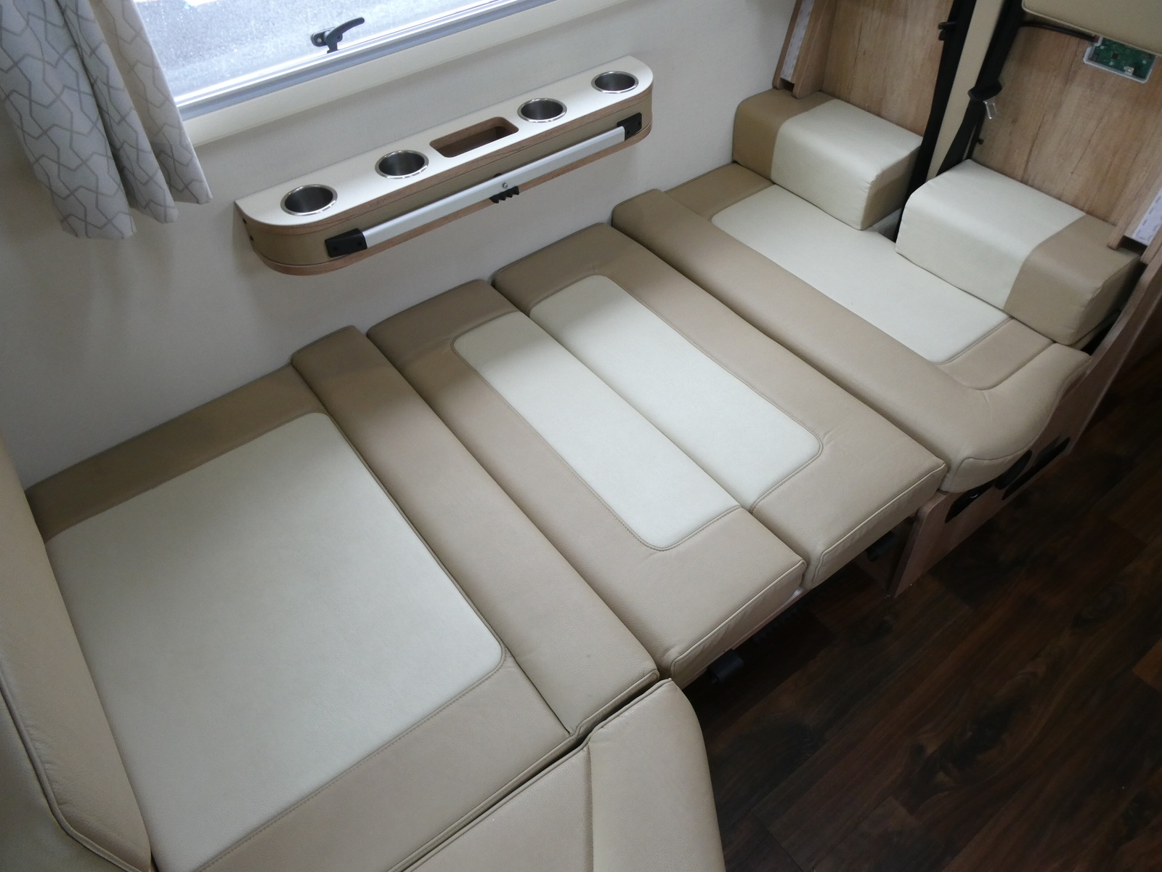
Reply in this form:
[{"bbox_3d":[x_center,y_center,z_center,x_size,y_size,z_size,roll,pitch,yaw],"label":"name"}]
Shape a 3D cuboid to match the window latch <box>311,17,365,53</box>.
[{"bbox_3d":[-0.402,-0.671,1.347,0.088,0.043,0.042,-30,53,-22],"label":"window latch"}]

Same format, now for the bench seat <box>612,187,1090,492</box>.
[{"bbox_3d":[0.534,-0.300,1.750,0.416,0.124,1.010,-30,53,-21],"label":"bench seat"}]

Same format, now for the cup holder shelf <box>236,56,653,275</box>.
[{"bbox_3d":[-0.200,-0.527,1.553,0.873,0.109,0.152,-30,53,-22],"label":"cup holder shelf"}]

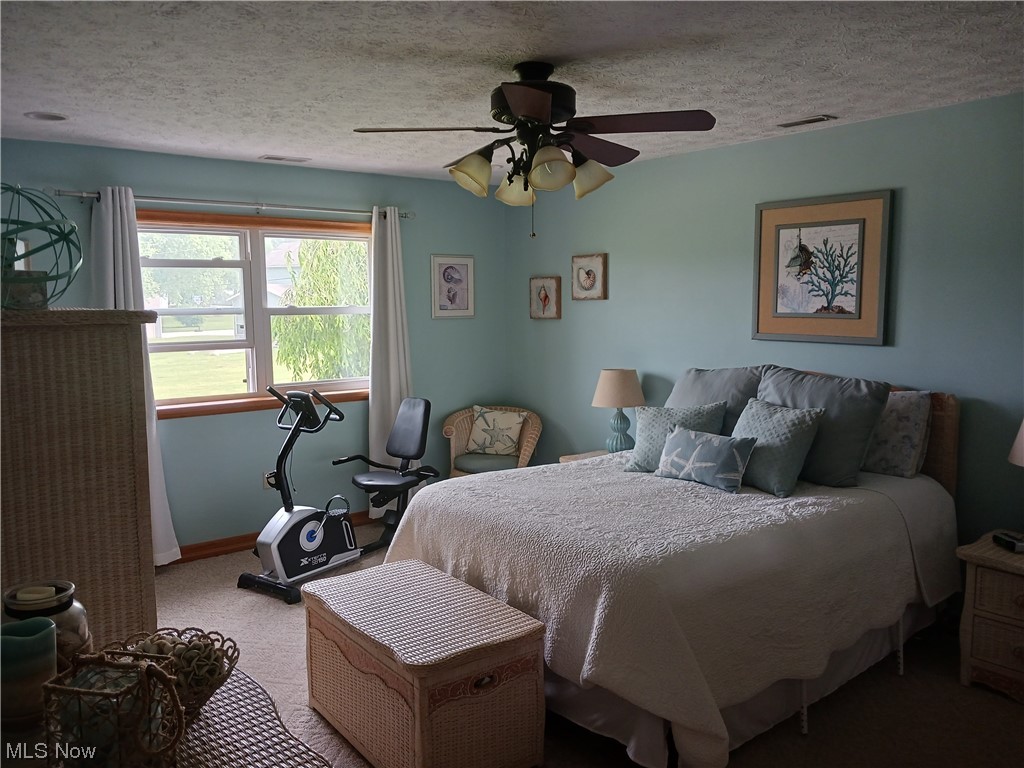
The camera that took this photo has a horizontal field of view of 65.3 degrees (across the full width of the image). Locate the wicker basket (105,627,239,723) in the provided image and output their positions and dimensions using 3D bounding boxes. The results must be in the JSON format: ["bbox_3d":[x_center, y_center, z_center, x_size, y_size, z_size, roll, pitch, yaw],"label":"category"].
[{"bbox_3d":[-0.691,0.613,1.643,0.255,0.125,0.255,-5,8,-37],"label":"wicker basket"}]

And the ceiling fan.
[{"bbox_3d":[0.081,-0.912,2.902,1.320,0.480,1.270,0,7,4],"label":"ceiling fan"}]

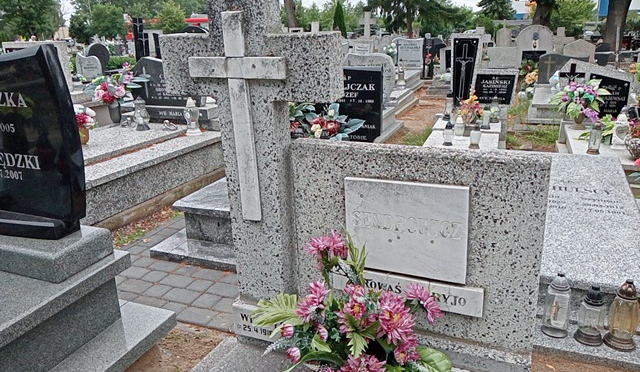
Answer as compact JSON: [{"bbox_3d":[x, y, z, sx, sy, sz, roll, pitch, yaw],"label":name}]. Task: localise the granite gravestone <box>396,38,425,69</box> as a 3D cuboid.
[{"bbox_3d":[1.954,-2.873,11.200,0.578,0.636,0.100,5,19,21],"label":"granite gravestone"}]

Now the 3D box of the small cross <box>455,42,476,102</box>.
[{"bbox_3d":[1.811,-1.428,6.450,0.192,0.688,0.050,5,19,21],"label":"small cross"}]

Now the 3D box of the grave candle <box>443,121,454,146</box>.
[{"bbox_3d":[1.214,-0.487,4.900,0.092,0.230,0.092,6,18,22],"label":"grave candle"}]

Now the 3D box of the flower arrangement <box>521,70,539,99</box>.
[{"bbox_3d":[3.602,-1.745,8.900,0.330,0.470,0.300,6,18,22],"label":"flower arrangement"}]

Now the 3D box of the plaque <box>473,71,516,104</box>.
[{"bbox_3d":[2.097,-1.182,6.150,0.500,0.430,0.100,6,18,22],"label":"plaque"}]

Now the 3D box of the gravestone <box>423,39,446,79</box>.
[{"bbox_3d":[2.474,-2.743,11.200,0.464,0.846,0.150,5,19,21],"label":"gravestone"}]

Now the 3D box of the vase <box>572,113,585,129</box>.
[{"bbox_3d":[2.553,-0.641,5.100,0.110,0.160,0.110,5,19,21],"label":"vase"}]

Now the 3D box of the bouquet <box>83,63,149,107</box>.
[{"bbox_3d":[-2.037,-1.016,5.150,0.570,0.420,0.420,6,19,24],"label":"bouquet"}]

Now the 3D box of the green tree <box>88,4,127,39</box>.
[{"bbox_3d":[-20.482,-15.549,50.598,3.700,4.140,3.700,6,18,22],"label":"green tree"}]

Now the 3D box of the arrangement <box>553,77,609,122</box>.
[{"bbox_3d":[2.617,-0.879,5.200,0.580,0.430,0.450,6,18,22],"label":"arrangement"}]

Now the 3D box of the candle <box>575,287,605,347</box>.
[{"bbox_3d":[1.208,0.564,2.300,0.125,0.258,0.125,6,18,22],"label":"candle"}]

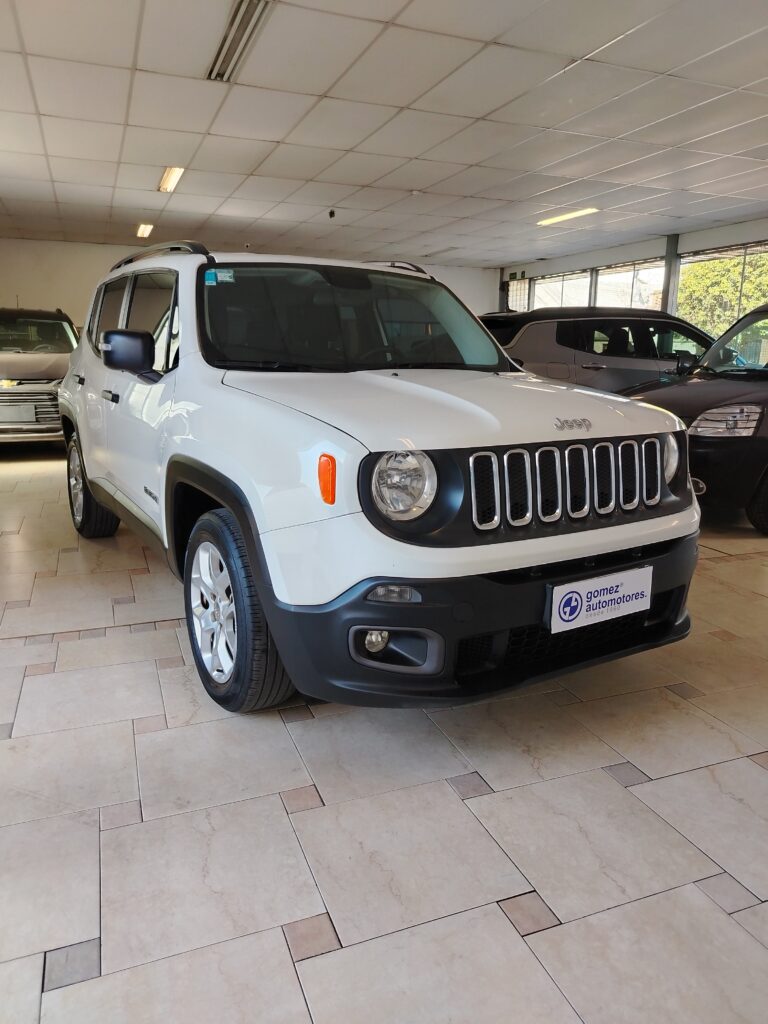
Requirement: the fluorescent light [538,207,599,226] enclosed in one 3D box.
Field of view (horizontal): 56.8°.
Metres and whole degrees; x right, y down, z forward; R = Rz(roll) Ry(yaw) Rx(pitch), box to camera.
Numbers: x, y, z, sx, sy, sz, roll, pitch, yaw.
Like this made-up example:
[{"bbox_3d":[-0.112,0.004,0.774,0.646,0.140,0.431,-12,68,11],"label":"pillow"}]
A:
[{"bbox_3d":[2.330,-3.804,9.104,0.180,0.080,1.210,-4,14,-21],"label":"fluorescent light"}]

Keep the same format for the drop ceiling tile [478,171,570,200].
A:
[{"bbox_3d":[1.464,-3.423,7.489,0.605,0.020,1.210,-4,14,-21],"label":"drop ceiling tile"}]

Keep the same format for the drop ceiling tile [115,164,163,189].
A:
[{"bbox_3d":[-2.451,-3.384,7.161,0.444,0.025,1.210,-4,14,-21],"label":"drop ceiling tile"}]

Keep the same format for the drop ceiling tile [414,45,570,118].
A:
[{"bbox_3d":[0.654,-2.776,4.614,0.605,0.020,1.210,-4,14,-21],"label":"drop ceiling tile"}]

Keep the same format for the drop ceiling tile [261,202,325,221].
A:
[{"bbox_3d":[-1.136,-3.768,8.944,0.602,0.025,1.210,-4,14,-21],"label":"drop ceiling tile"}]

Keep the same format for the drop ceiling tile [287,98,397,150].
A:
[{"bbox_3d":[-0.354,-2.979,5.474,0.605,0.022,1.206,-5,14,-21],"label":"drop ceiling tile"}]

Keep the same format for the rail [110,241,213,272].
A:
[{"bbox_3d":[-1.197,-1.264,3.625,0.080,0.115,1.820,-7,15,-31],"label":"rail"}]

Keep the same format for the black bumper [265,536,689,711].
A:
[{"bbox_3d":[0.512,0.272,2.195,1.760,0.380,0.420,-7,15,-31],"label":"black bumper"}]

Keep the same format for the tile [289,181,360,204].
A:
[{"bbox_3d":[-0.688,-3.519,7.857,0.602,0.025,1.210,-4,14,-21],"label":"tile"}]

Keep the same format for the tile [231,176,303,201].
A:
[{"bbox_3d":[-1.250,-3.489,7.665,0.605,0.022,1.206,-5,14,-21],"label":"tile"}]

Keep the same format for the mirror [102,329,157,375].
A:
[{"bbox_3d":[-0.948,-0.599,2.661,0.195,0.165,0.125,-7,15,-31],"label":"mirror"}]

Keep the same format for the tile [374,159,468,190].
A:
[{"bbox_3d":[0.326,-3.336,7.045,0.605,0.020,1.210,-4,14,-21],"label":"tile"}]

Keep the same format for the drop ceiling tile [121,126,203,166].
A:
[{"bbox_3d":[-1.929,-3.140,6.103,0.602,0.025,1.210,-4,14,-21],"label":"drop ceiling tile"}]

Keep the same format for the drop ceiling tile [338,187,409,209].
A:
[{"bbox_3d":[-0.116,-3.580,8.108,0.605,0.022,1.206,-5,14,-21],"label":"drop ceiling tile"}]

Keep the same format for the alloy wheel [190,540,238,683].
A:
[{"bbox_3d":[-0.489,0.324,2.348,0.170,0.462,0.462,-7,15,-31],"label":"alloy wheel"}]

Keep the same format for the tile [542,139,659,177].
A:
[{"bbox_3d":[1.915,-3.165,6.380,0.605,0.020,1.210,-4,14,-21],"label":"tile"}]

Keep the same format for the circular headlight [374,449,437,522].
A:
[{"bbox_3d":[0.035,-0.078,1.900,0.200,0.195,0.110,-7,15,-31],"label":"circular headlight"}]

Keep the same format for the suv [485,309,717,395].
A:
[{"bbox_3d":[2.614,-1.476,8.172,4.400,1.640,1.840,-4,14,-18],"label":"suv"}]

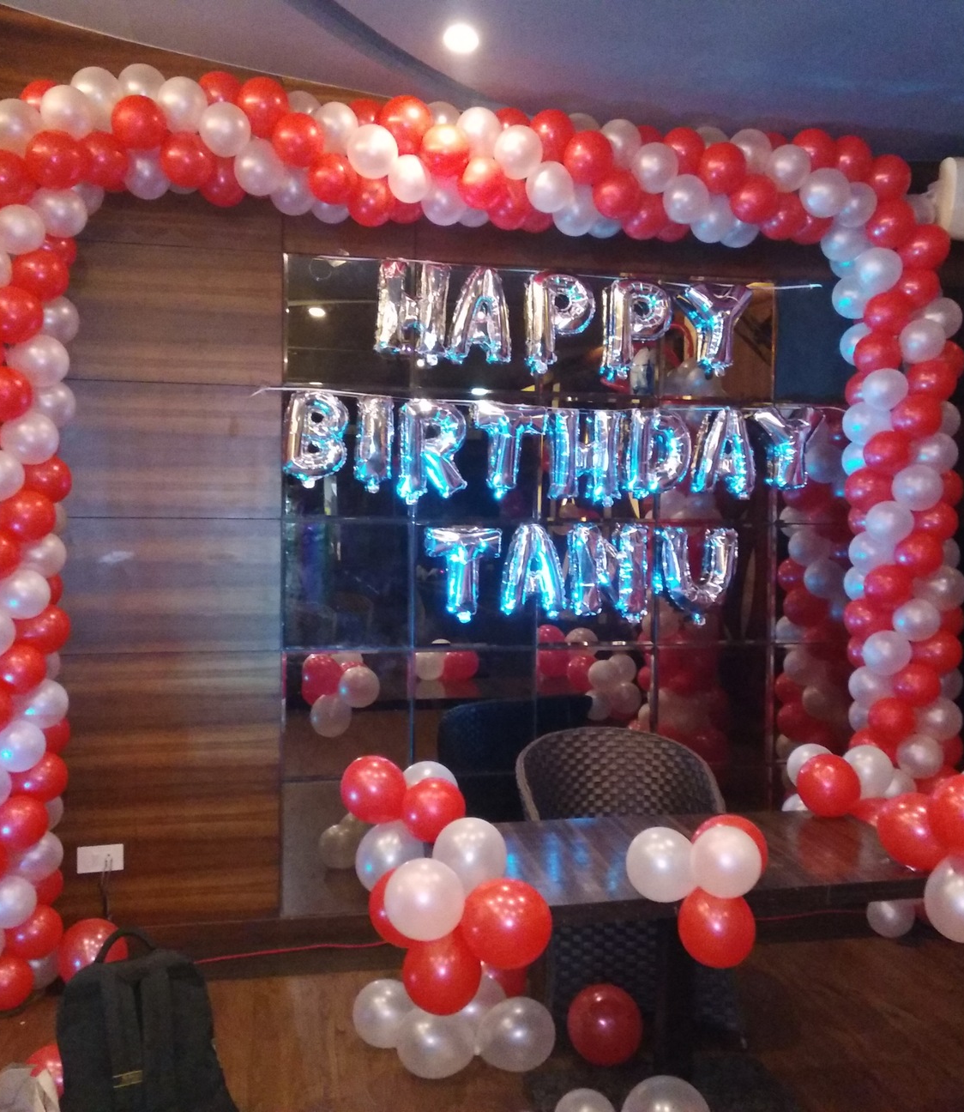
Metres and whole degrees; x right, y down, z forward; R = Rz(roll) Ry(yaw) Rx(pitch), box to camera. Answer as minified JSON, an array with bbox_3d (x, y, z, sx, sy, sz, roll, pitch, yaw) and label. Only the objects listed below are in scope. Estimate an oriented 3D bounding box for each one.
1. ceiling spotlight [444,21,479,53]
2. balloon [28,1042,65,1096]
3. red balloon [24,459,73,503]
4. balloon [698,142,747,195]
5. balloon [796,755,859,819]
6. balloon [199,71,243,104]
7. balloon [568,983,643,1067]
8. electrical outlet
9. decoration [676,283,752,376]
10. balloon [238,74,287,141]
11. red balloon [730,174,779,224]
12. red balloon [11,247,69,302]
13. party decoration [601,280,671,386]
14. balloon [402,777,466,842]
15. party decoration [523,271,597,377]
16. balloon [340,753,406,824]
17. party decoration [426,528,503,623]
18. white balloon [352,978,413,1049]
[{"bbox_3d":[-0.066,-1.593,3.426,0.110,0.040,0.110,0,1,-11],"label":"ceiling spotlight"},{"bbox_3d":[-1.104,1.371,2.920,0.178,0.178,0.178,0,1,-11],"label":"balloon"},{"bbox_3d":[-1.337,-0.235,3.405,0.175,0.165,0.170,0,1,-11],"label":"red balloon"},{"bbox_3d":[0.805,-1.298,3.729,0.167,0.170,0.180,0,1,-11],"label":"balloon"},{"bbox_3d":[0.889,0.591,2.860,0.157,0.157,0.157,0,0,-12],"label":"balloon"},{"bbox_3d":[-0.797,-1.405,3.406,0.160,0.160,0.160,0,0,-12],"label":"balloon"},{"bbox_3d":[0.342,1.292,3.071,0.200,0.215,0.200,0,1,0],"label":"balloon"},{"bbox_3d":[-1.225,0.973,3.577,0.144,0.084,0.015,0,0,-14],"label":"electrical outlet"},{"bbox_3d":[0.834,-0.814,4.001,0.260,0.328,0.070,0,1,-11],"label":"decoration"},{"bbox_3d":[-0.659,-1.349,3.346,0.160,0.165,0.160,0,0,-12],"label":"balloon"},{"bbox_3d":[0.890,-1.164,3.632,0.157,0.157,0.157,0,0,-12],"label":"red balloon"},{"bbox_3d":[-1.321,-0.840,3.329,0.172,0.165,0.180,0,1,-11],"label":"red balloon"},{"bbox_3d":[0.554,-0.809,4.020,0.250,0.370,0.080,0,0,-12],"label":"party decoration"},{"bbox_3d":[-0.128,0.664,2.920,0.162,0.168,0.165,0,2,-11],"label":"balloon"},{"bbox_3d":[0.270,-0.806,3.846,0.235,0.345,0.070,0,0,-12],"label":"party decoration"},{"bbox_3d":[-0.263,0.564,2.693,0.160,0.160,0.160,0,0,-12],"label":"balloon"},{"bbox_3d":[-0.063,0.066,3.935,0.262,0.338,0.075,0,1,-11],"label":"party decoration"},{"bbox_3d":[-0.250,1.169,2.850,0.169,0.181,0.178,0,0,-12],"label":"white balloon"}]

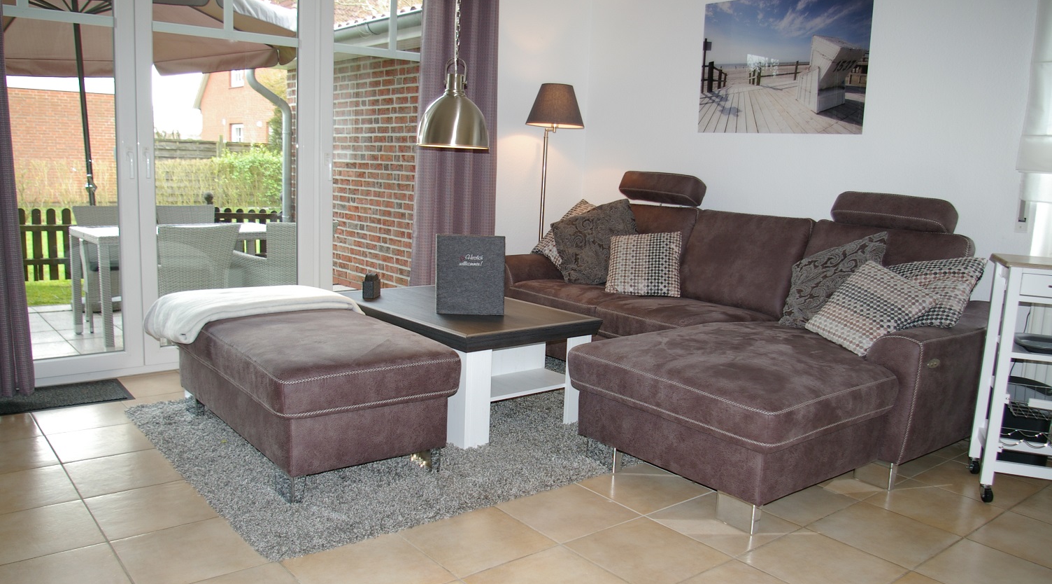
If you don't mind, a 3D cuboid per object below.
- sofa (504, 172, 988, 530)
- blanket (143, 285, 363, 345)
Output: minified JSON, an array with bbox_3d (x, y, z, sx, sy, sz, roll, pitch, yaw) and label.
[{"bbox_3d":[0.627,0.000,3.630,1.724,1.043,2.462,-5,11,-39],"label":"sofa"},{"bbox_3d":[-1.128,0.113,3.326,0.752,0.192,0.554,-5,11,-39],"label":"blanket"}]

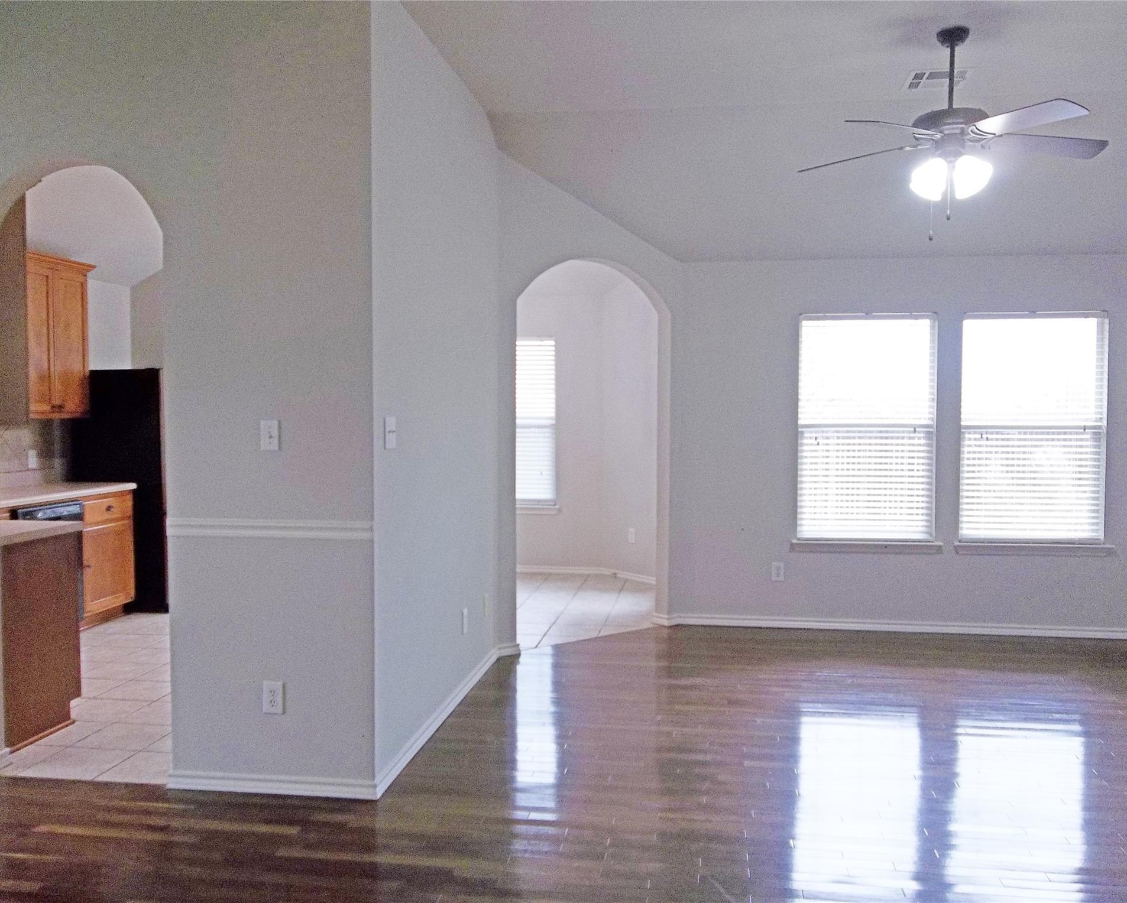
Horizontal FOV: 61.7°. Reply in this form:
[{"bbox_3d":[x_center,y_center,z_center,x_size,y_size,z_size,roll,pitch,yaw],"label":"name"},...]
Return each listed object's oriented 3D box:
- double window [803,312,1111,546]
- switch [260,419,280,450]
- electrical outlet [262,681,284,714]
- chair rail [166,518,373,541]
[{"bbox_3d":[2.503,-0.163,6.133,1.925,1.500,0.110,0,2,8],"label":"double window"},{"bbox_3d":[-1.078,-0.058,3.451,0.070,0.114,0.015,0,2,8],"label":"switch"},{"bbox_3d":[-1.079,0.912,3.485,0.073,0.115,0.012,0,2,8],"label":"electrical outlet"},{"bbox_3d":[-1.089,0.288,3.461,0.800,0.066,0.022,0,2,8],"label":"chair rail"}]

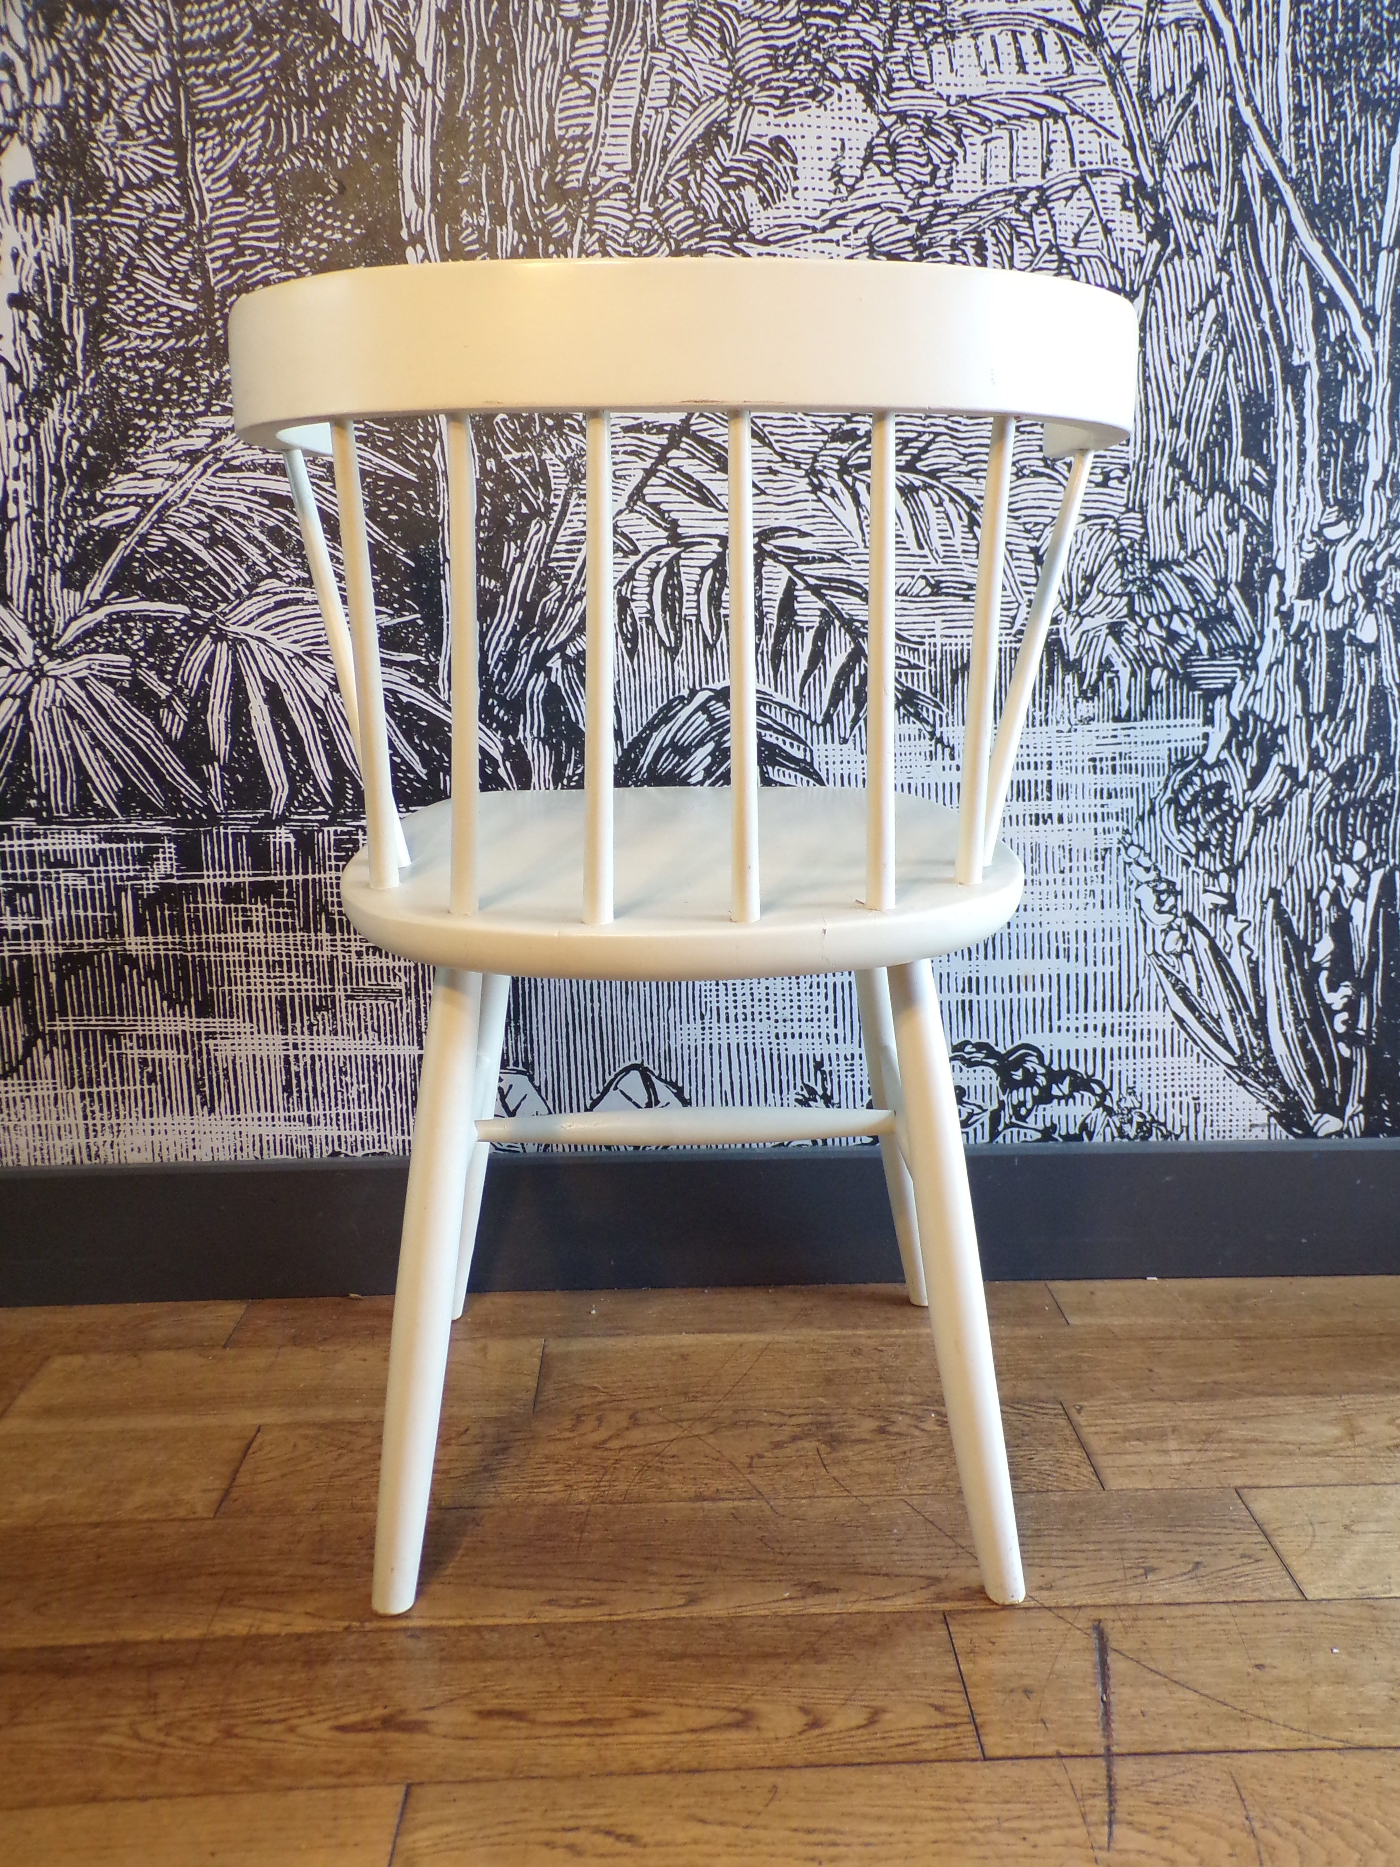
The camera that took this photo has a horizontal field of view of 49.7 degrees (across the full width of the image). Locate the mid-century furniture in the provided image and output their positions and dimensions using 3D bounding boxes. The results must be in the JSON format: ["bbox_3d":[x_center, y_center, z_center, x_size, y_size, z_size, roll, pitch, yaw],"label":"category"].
[{"bbox_3d":[-0.004,0.001,1.033,0.524,0.772,0.442,-1,13,-1],"label":"mid-century furniture"}]

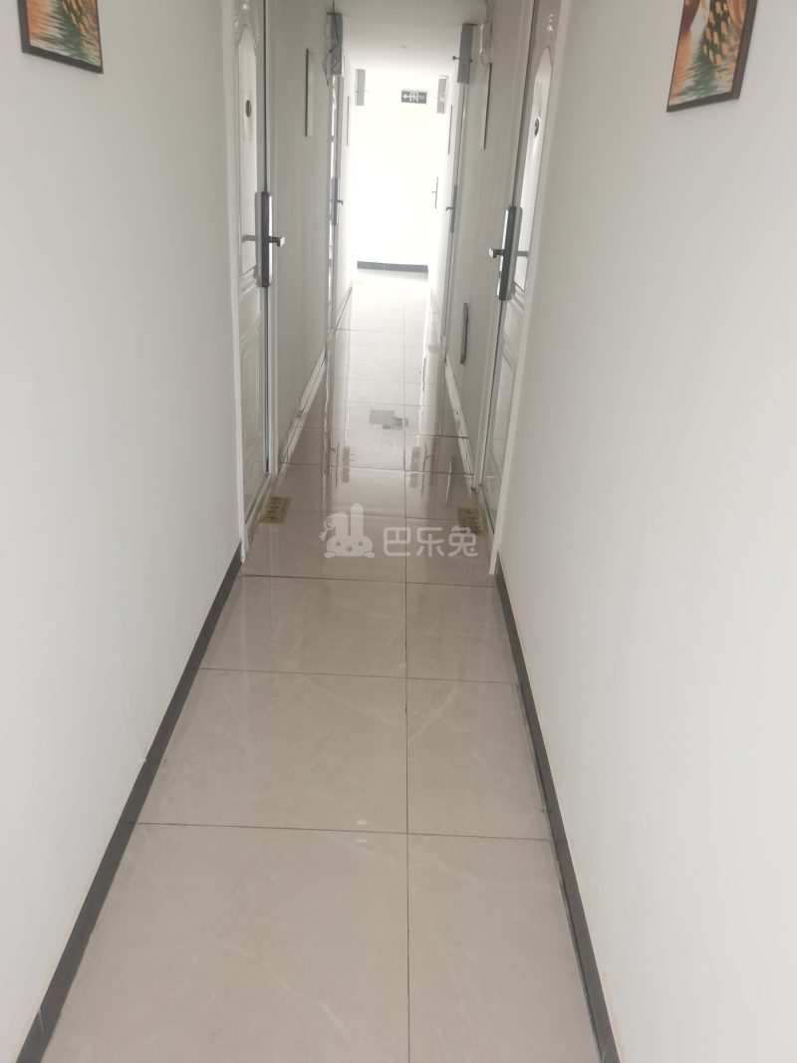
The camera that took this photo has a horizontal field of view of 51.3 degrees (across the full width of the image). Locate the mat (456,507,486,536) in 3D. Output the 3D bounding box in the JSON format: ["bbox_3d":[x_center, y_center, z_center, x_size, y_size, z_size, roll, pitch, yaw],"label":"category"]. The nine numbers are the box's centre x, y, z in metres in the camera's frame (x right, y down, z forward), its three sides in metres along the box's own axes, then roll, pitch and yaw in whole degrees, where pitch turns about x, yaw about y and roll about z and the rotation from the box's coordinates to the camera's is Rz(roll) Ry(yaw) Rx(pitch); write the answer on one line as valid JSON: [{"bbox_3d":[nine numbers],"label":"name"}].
[{"bbox_3d":[0.310,-0.044,3.483,0.103,0.008,0.297,3,24,-1],"label":"mat"}]

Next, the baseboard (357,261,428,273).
[{"bbox_3d":[-0.066,-3.656,11.487,0.990,0.090,0.020,3,24,-1],"label":"baseboard"}]

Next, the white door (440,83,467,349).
[{"bbox_3d":[0.469,-2.481,6.445,0.070,2.090,0.930,3,24,-1],"label":"white door"}]

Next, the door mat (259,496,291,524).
[{"bbox_3d":[-0.518,-0.095,3.499,0.105,0.010,0.290,3,24,-1],"label":"door mat"}]

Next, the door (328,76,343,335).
[{"bbox_3d":[-0.535,-2.534,6.428,0.070,2.090,0.930,3,24,-1],"label":"door"}]

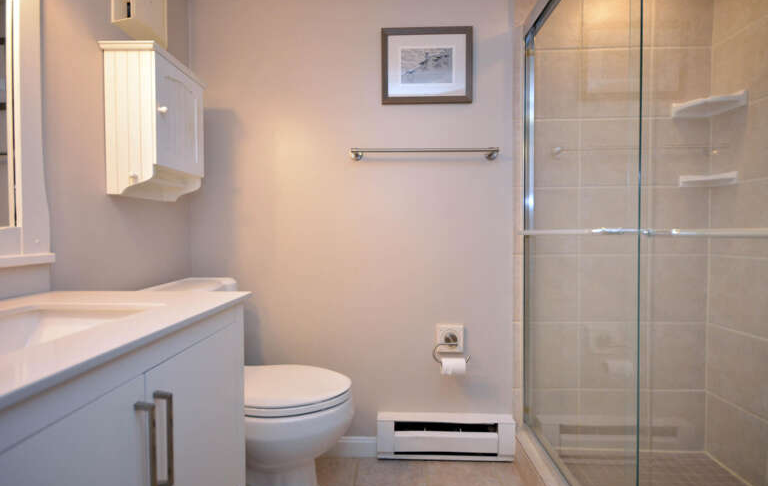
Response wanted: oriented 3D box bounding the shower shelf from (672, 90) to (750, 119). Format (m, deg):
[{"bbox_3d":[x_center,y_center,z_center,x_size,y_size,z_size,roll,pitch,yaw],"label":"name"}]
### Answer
[{"bbox_3d":[1.409,-0.585,1.569,0.135,0.068,0.238,-1,2,-44],"label":"shower shelf"}]

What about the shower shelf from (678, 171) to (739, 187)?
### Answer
[{"bbox_3d":[1.421,-0.271,1.586,0.105,0.052,0.186,-1,2,-44],"label":"shower shelf"}]

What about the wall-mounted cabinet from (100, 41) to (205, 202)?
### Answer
[{"bbox_3d":[-0.818,-0.404,1.328,0.183,0.484,0.330,0,1,1],"label":"wall-mounted cabinet"}]

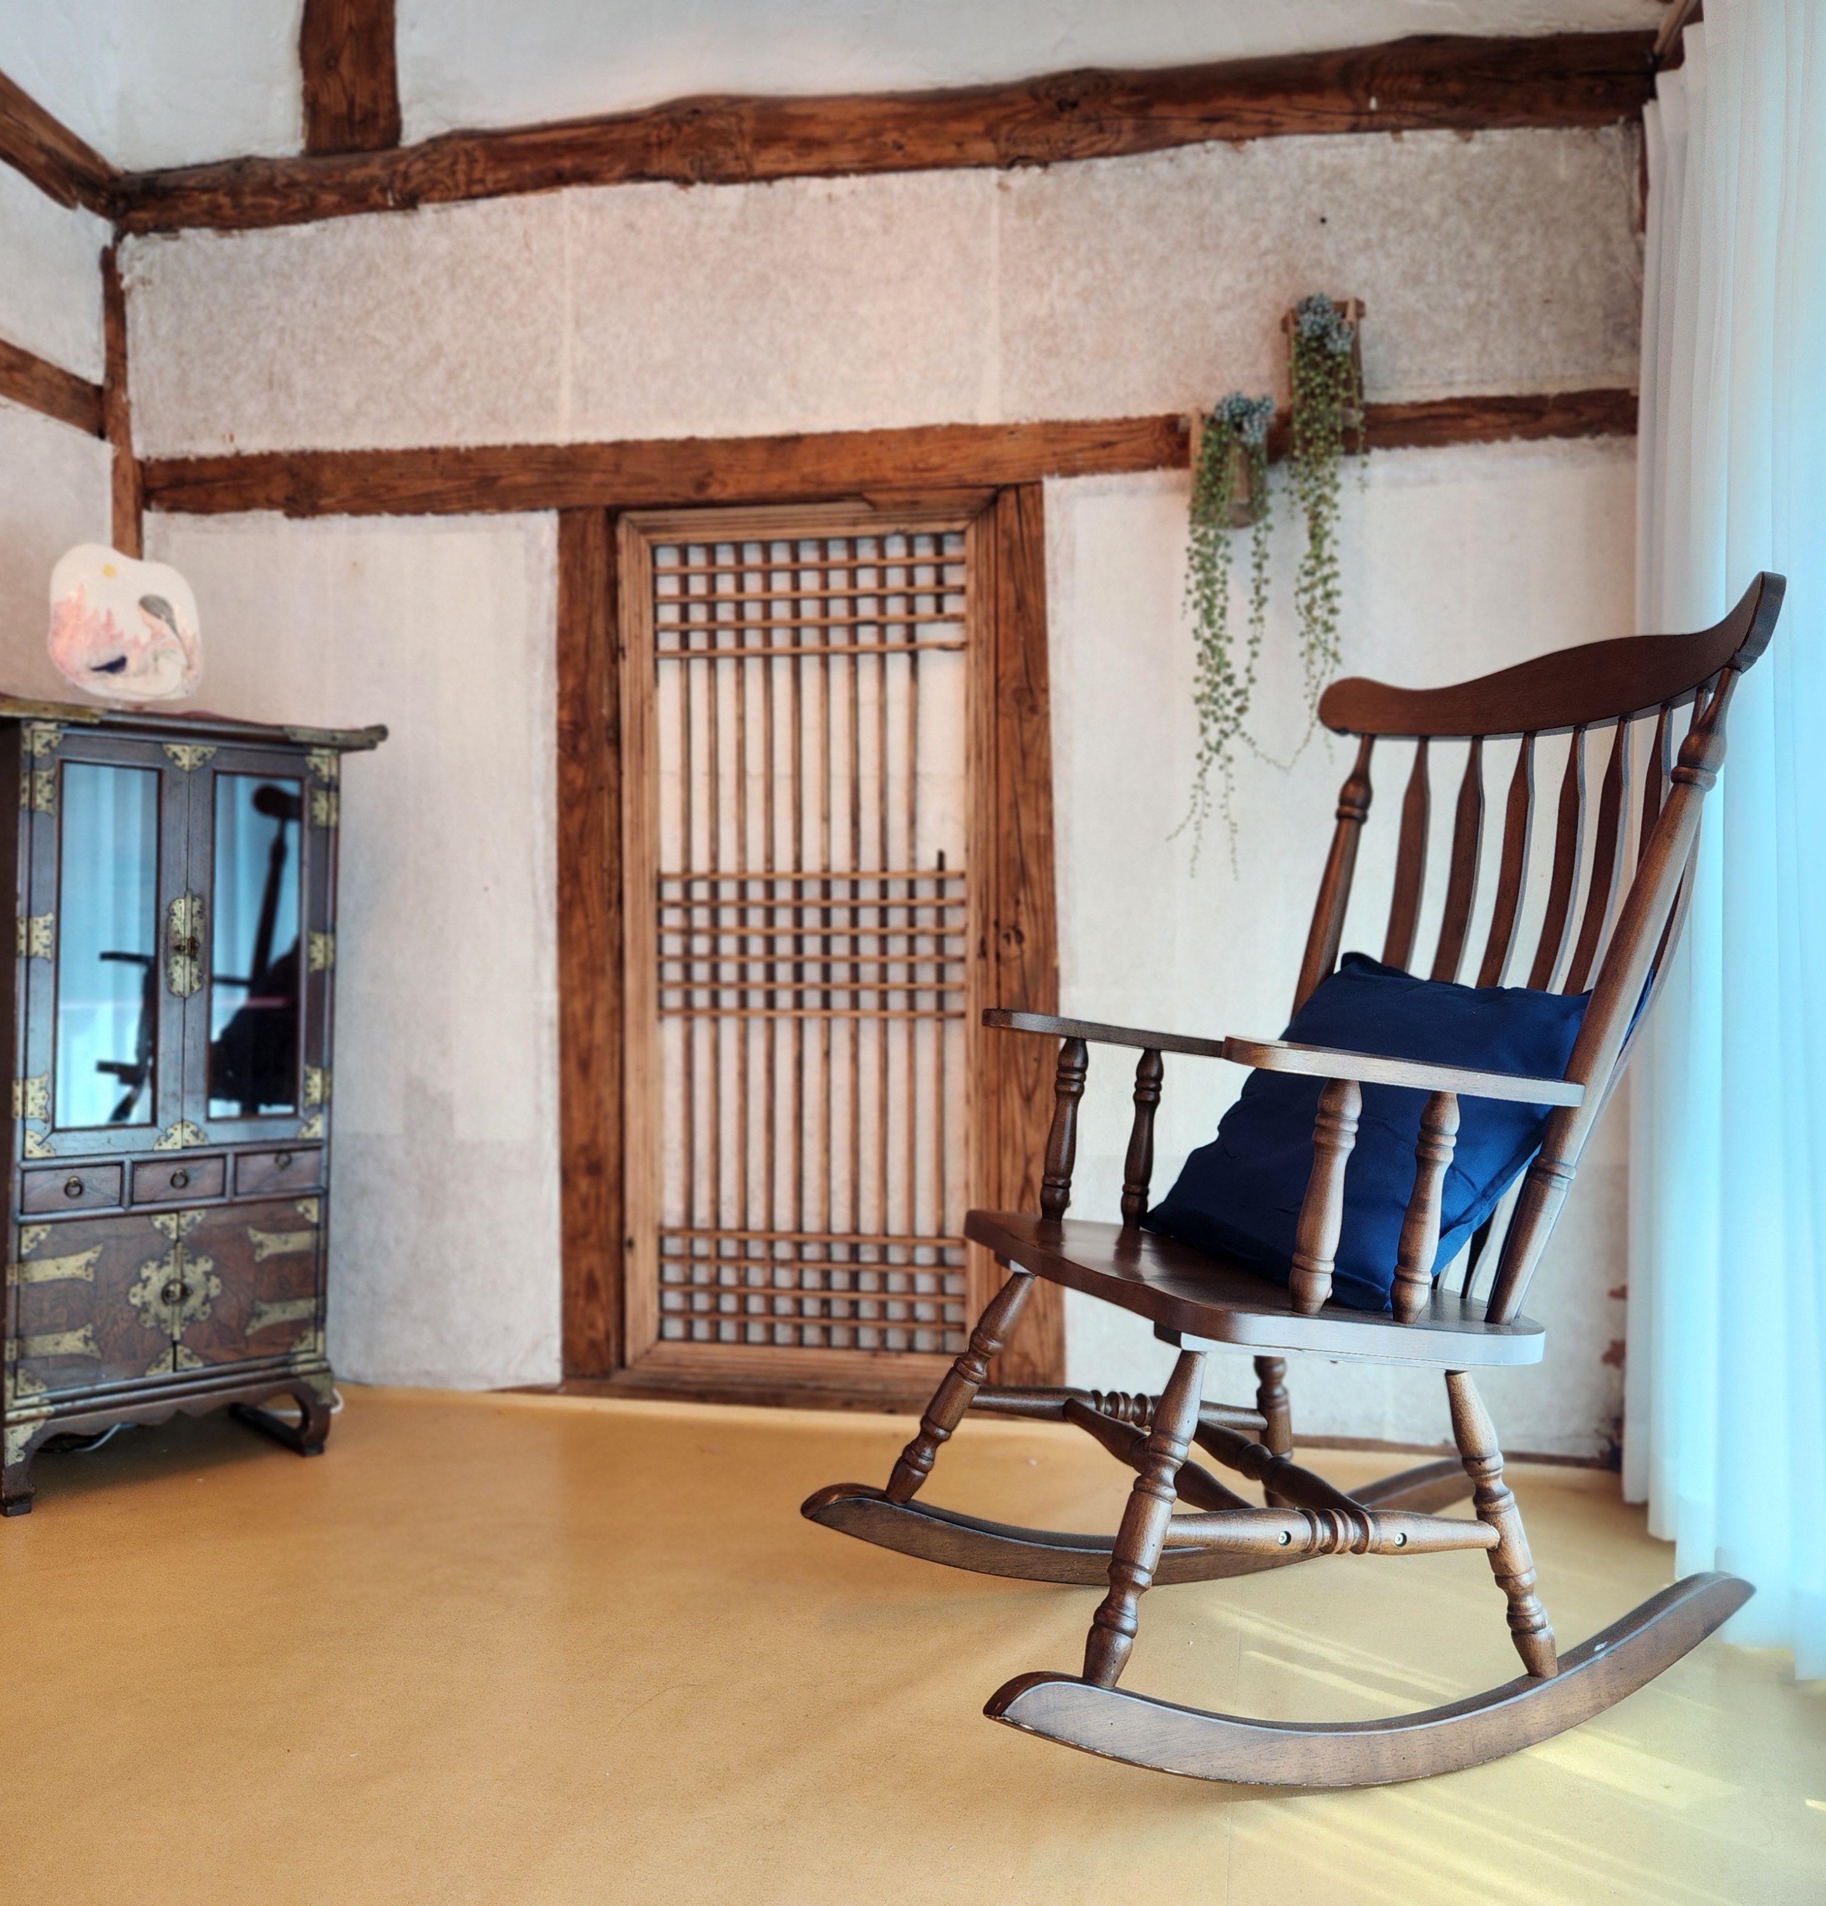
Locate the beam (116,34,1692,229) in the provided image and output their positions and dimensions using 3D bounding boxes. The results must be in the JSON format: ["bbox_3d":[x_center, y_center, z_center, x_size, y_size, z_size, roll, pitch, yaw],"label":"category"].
[{"bbox_3d":[-0.124,-1.247,2.648,2.391,0.139,0.150,0,1,11],"label":"beam"}]

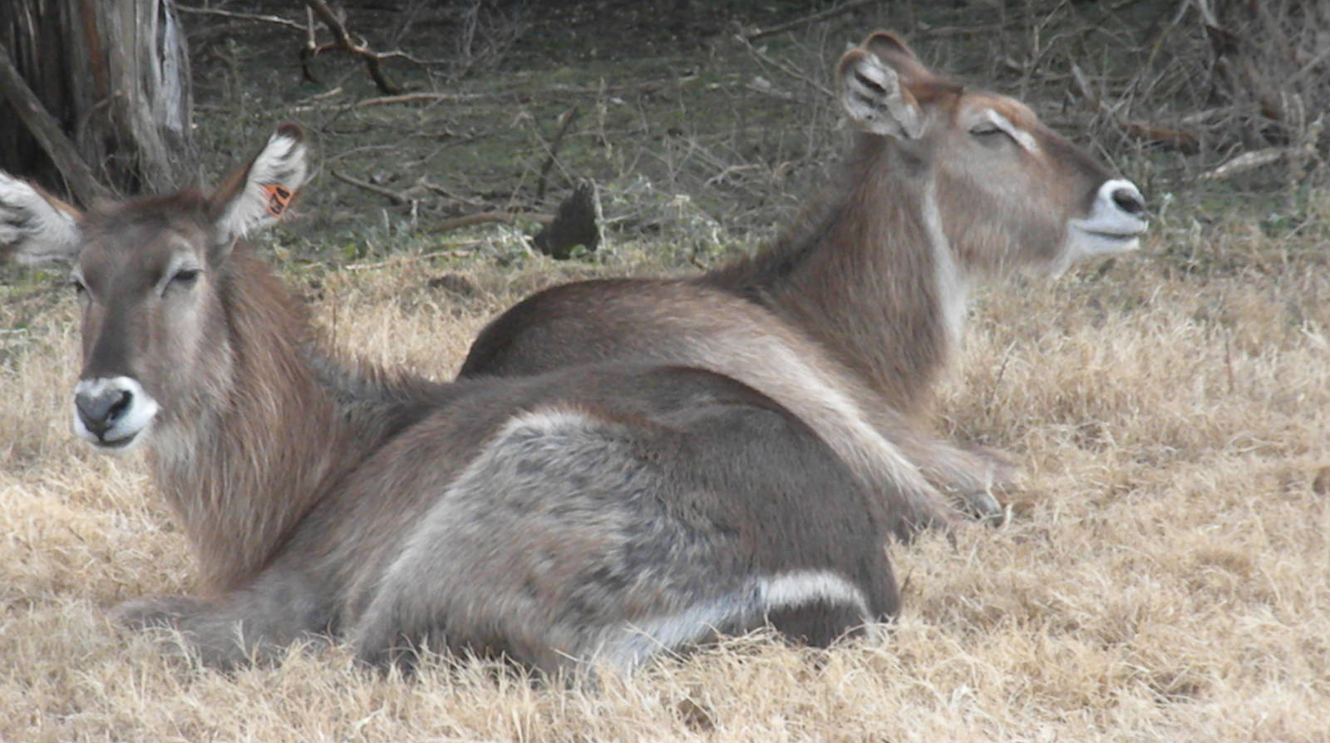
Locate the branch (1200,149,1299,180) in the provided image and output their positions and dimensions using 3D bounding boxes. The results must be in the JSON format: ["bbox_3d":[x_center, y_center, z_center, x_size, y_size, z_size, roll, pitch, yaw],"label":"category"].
[{"bbox_3d":[1.270,-0.451,19.900,0.210,0.070,0.110,0,7,0],"label":"branch"}]

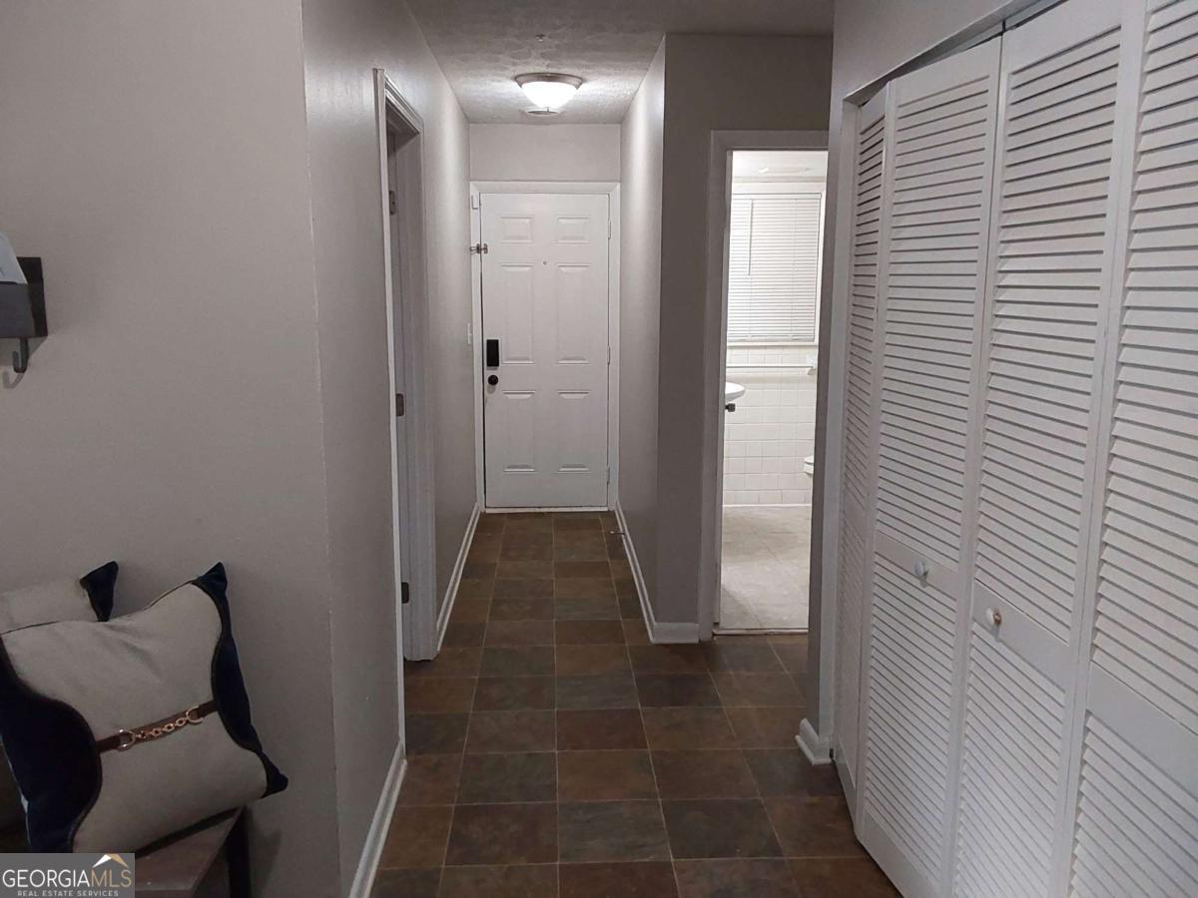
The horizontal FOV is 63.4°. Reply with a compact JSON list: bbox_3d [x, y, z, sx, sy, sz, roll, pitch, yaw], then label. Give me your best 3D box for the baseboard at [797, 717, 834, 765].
[{"bbox_3d":[0.710,0.955,3.187,0.075,0.082,0.210,0,10,-3],"label":"baseboard"}]

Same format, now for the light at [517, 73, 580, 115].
[{"bbox_3d":[-0.238,-1.675,4.591,0.310,0.145,0.310,0,10,-3],"label":"light"}]

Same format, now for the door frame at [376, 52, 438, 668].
[{"bbox_3d":[-0.705,-0.119,3.397,0.130,2.110,0.920,0,10,-3],"label":"door frame"}]

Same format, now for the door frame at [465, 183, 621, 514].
[{"bbox_3d":[-0.337,-0.625,6.247,0.925,2.105,0.120,0,10,-3],"label":"door frame"}]

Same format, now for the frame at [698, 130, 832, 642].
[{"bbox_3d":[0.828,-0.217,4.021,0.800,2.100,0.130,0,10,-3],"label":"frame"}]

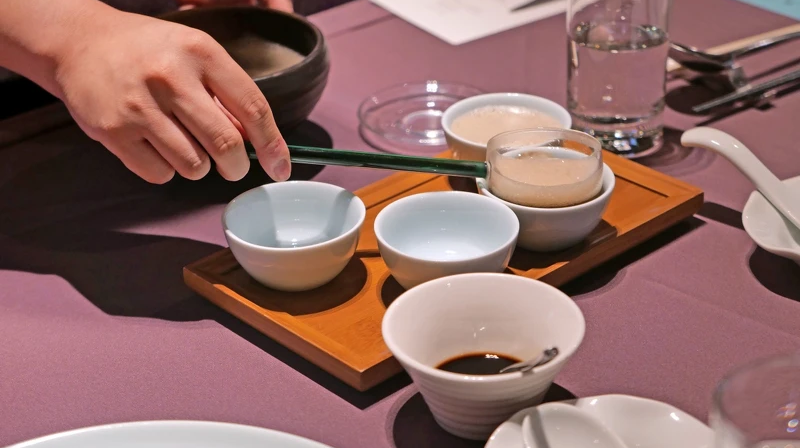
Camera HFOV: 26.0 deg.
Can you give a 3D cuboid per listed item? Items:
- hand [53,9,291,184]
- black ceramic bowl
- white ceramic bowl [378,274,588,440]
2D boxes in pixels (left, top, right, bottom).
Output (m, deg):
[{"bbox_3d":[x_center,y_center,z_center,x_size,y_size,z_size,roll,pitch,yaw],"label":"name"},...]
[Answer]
[{"bbox_3d":[-0.130,-0.068,0.975,0.138,0.085,0.085,20,35,34],"label":"hand"},{"bbox_3d":[-0.118,-0.094,1.188,0.138,0.062,0.138,-1,29,0],"label":"black ceramic bowl"},{"bbox_3d":[0.043,0.074,0.883,0.102,0.053,0.102,-1,29,1],"label":"white ceramic bowl"}]

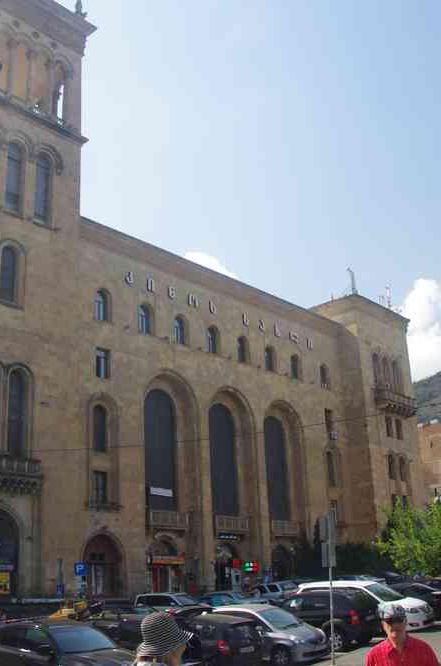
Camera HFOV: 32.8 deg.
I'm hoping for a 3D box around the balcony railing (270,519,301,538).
[{"bbox_3d":[5.084,15.127,57.996,0.300,1.120,3.500,-19,-25,39],"label":"balcony railing"}]

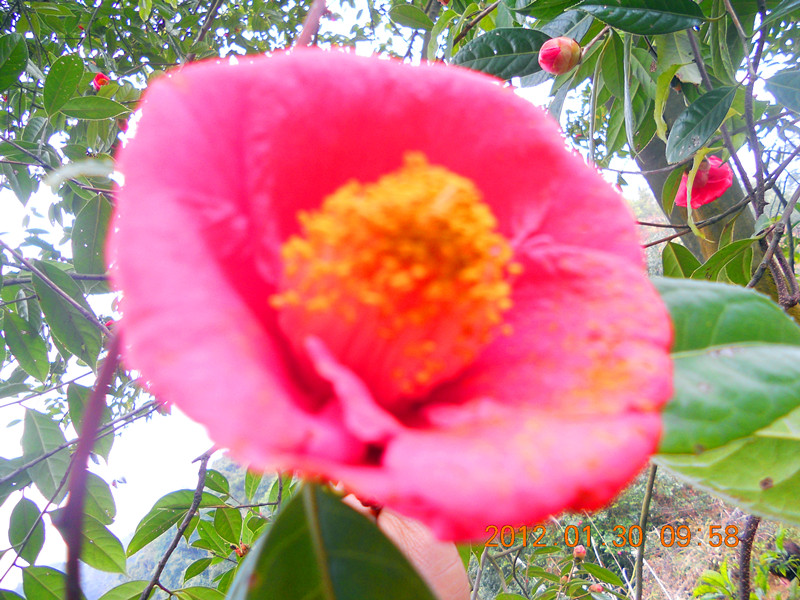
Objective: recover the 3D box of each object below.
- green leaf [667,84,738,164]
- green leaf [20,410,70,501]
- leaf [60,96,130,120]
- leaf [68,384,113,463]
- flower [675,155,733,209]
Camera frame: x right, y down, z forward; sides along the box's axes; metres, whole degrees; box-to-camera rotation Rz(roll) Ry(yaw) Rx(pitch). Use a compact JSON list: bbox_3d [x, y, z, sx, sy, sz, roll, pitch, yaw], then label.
[{"bbox_3d":[0.282,-0.163,0.580,0.040,0.110,0.010,38,-12,30],"label":"green leaf"},{"bbox_3d":[-0.344,0.149,0.600,0.043,0.099,0.010,-29,-12,4],"label":"green leaf"},{"bbox_3d":[-0.367,-0.231,0.750,0.078,0.009,0.036,3,-41,-7],"label":"leaf"},{"bbox_3d":[-0.323,0.127,0.650,0.040,0.094,0.010,-37,-13,21],"label":"leaf"},{"bbox_3d":[0.306,-0.120,0.630,0.056,0.050,0.042,-5,-42,19],"label":"flower"}]

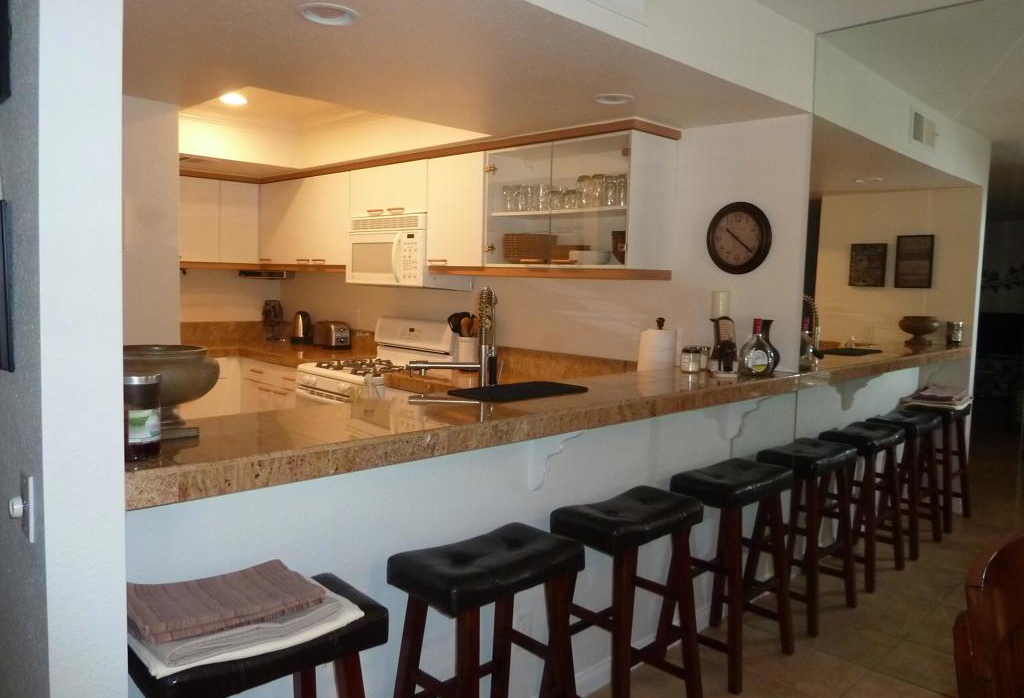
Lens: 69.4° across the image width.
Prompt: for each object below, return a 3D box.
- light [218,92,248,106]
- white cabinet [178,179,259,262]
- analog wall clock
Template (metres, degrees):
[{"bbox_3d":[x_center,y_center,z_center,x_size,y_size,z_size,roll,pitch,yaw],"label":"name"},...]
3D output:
[{"bbox_3d":[-1.542,-1.397,4.095,0.160,0.030,0.160,-3,7,-44],"label":"light"},{"bbox_3d":[-2.188,-0.915,5.362,0.575,0.580,0.338,-3,7,-44],"label":"white cabinet"},{"bbox_3d":[0.929,-0.461,3.056,0.042,0.296,0.296,-3,7,-44],"label":"analog wall clock"}]

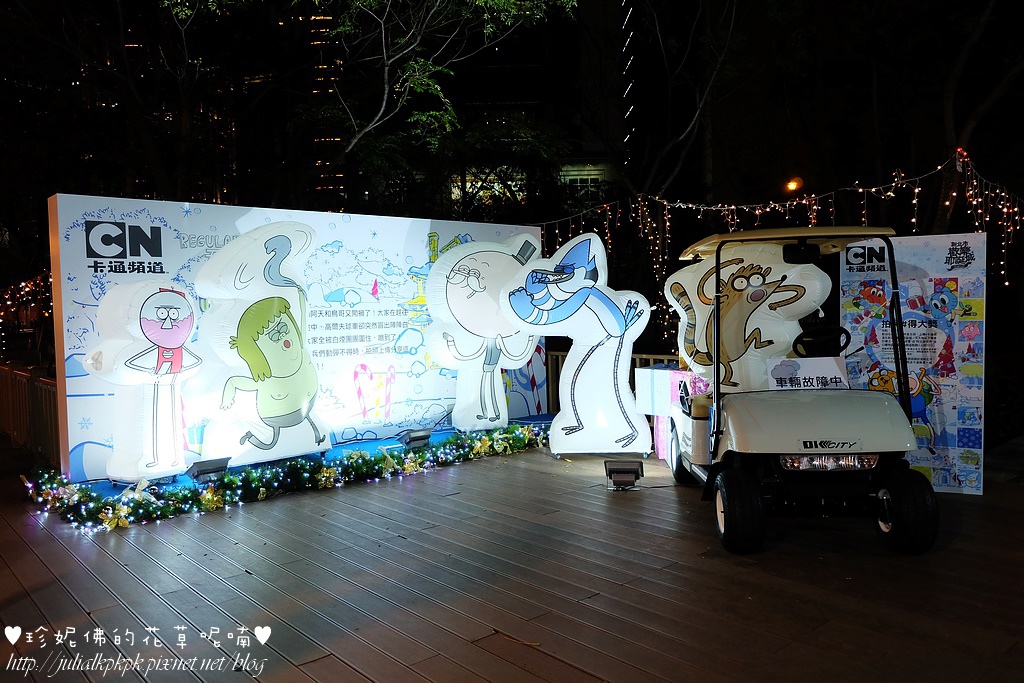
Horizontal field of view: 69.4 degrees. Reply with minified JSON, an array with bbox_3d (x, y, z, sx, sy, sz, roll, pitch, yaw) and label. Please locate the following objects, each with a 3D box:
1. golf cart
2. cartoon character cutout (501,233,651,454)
[{"bbox_3d":[1.761,0.214,4.821,1.196,1.784,2.441,-1,3,3],"label":"golf cart"},{"bbox_3d":[0.596,0.020,6.824,1.345,2.013,0.478,-1,3,5],"label":"cartoon character cutout"}]

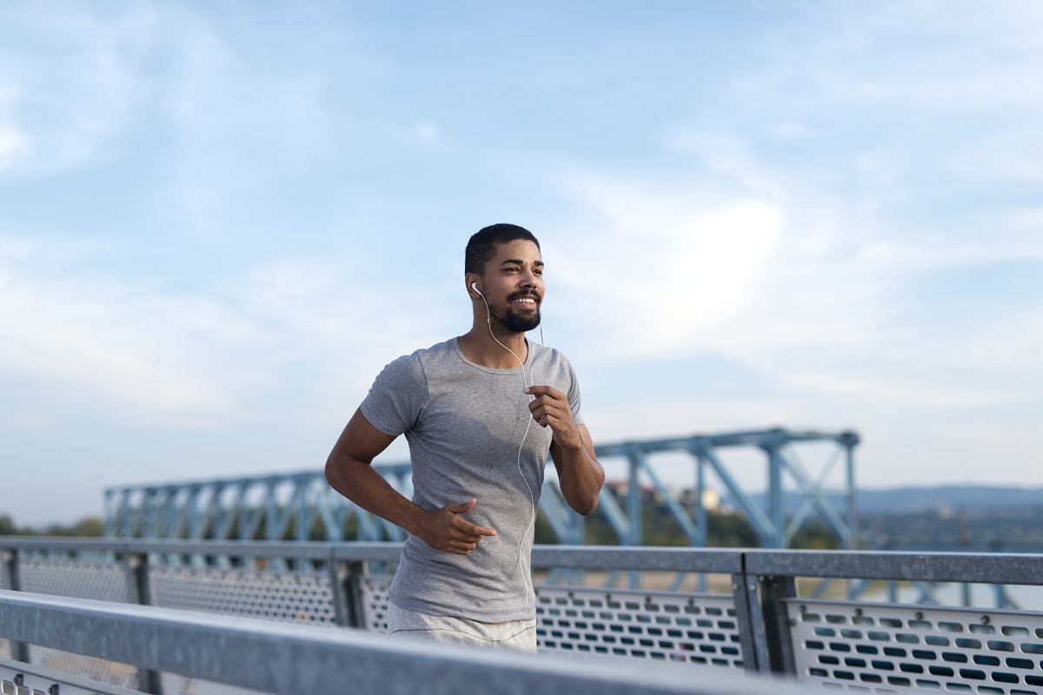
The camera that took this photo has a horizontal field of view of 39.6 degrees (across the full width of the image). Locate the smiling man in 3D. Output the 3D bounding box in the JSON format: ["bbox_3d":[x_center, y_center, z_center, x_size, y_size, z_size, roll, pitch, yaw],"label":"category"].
[{"bbox_3d":[-0.140,0.604,3.140,0.610,1.740,0.700,5,-9,-36],"label":"smiling man"}]

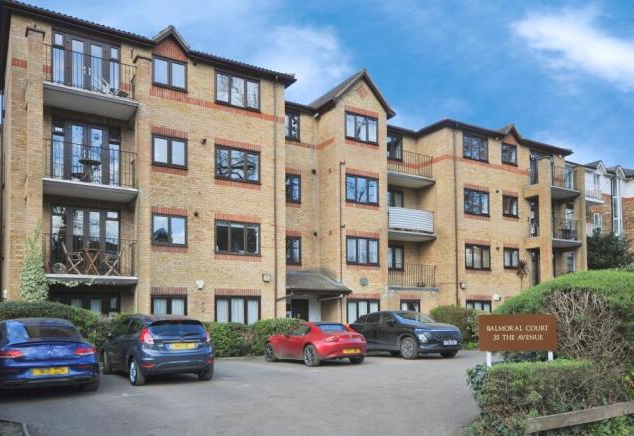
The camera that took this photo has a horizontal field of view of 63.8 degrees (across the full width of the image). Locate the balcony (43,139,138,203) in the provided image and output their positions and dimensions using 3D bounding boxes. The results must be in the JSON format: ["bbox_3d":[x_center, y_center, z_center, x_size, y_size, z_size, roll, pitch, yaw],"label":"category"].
[{"bbox_3d":[-6.730,-1.348,15.095,2.460,1.250,1.360,3,-6,-30],"label":"balcony"}]

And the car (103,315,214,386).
[{"bbox_3d":[-4.090,3.160,12.750,1.760,1.480,3.970,6,-10,-35],"label":"car"}]

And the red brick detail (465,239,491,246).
[{"bbox_3d":[7.707,1.206,24.435,1.700,0.230,0.100,4,-8,-29],"label":"red brick detail"}]

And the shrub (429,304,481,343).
[{"bbox_3d":[5.842,4.513,21.500,1.900,1.700,1.300,3,-6,-30],"label":"shrub"}]

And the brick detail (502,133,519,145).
[{"bbox_3d":[10.199,-4.195,26.983,1.285,0.680,0.120,3,-6,-31],"label":"brick detail"}]

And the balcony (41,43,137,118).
[{"bbox_3d":[-6.730,-3.925,15.095,2.460,1.250,1.360,3,-6,-30],"label":"balcony"}]

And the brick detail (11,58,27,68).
[{"bbox_3d":[-9.011,-4.664,15.445,0.409,0.240,0.120,3,-6,-31],"label":"brick detail"}]

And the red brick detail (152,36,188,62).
[{"bbox_3d":[-4.893,-5.688,17.032,1.180,0.880,0.120,6,-10,-32],"label":"red brick detail"}]

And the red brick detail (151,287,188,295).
[{"bbox_3d":[-4.831,2.412,16.685,1.230,0.230,0.100,4,-8,-29],"label":"red brick detail"}]

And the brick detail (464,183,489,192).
[{"bbox_3d":[7.912,-1.477,25.340,1.837,0.225,0.120,3,-6,-31],"label":"brick detail"}]

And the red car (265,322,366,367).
[{"bbox_3d":[-0.110,3.840,15.750,1.740,1.235,3.920,6,-10,-34],"label":"red car"}]

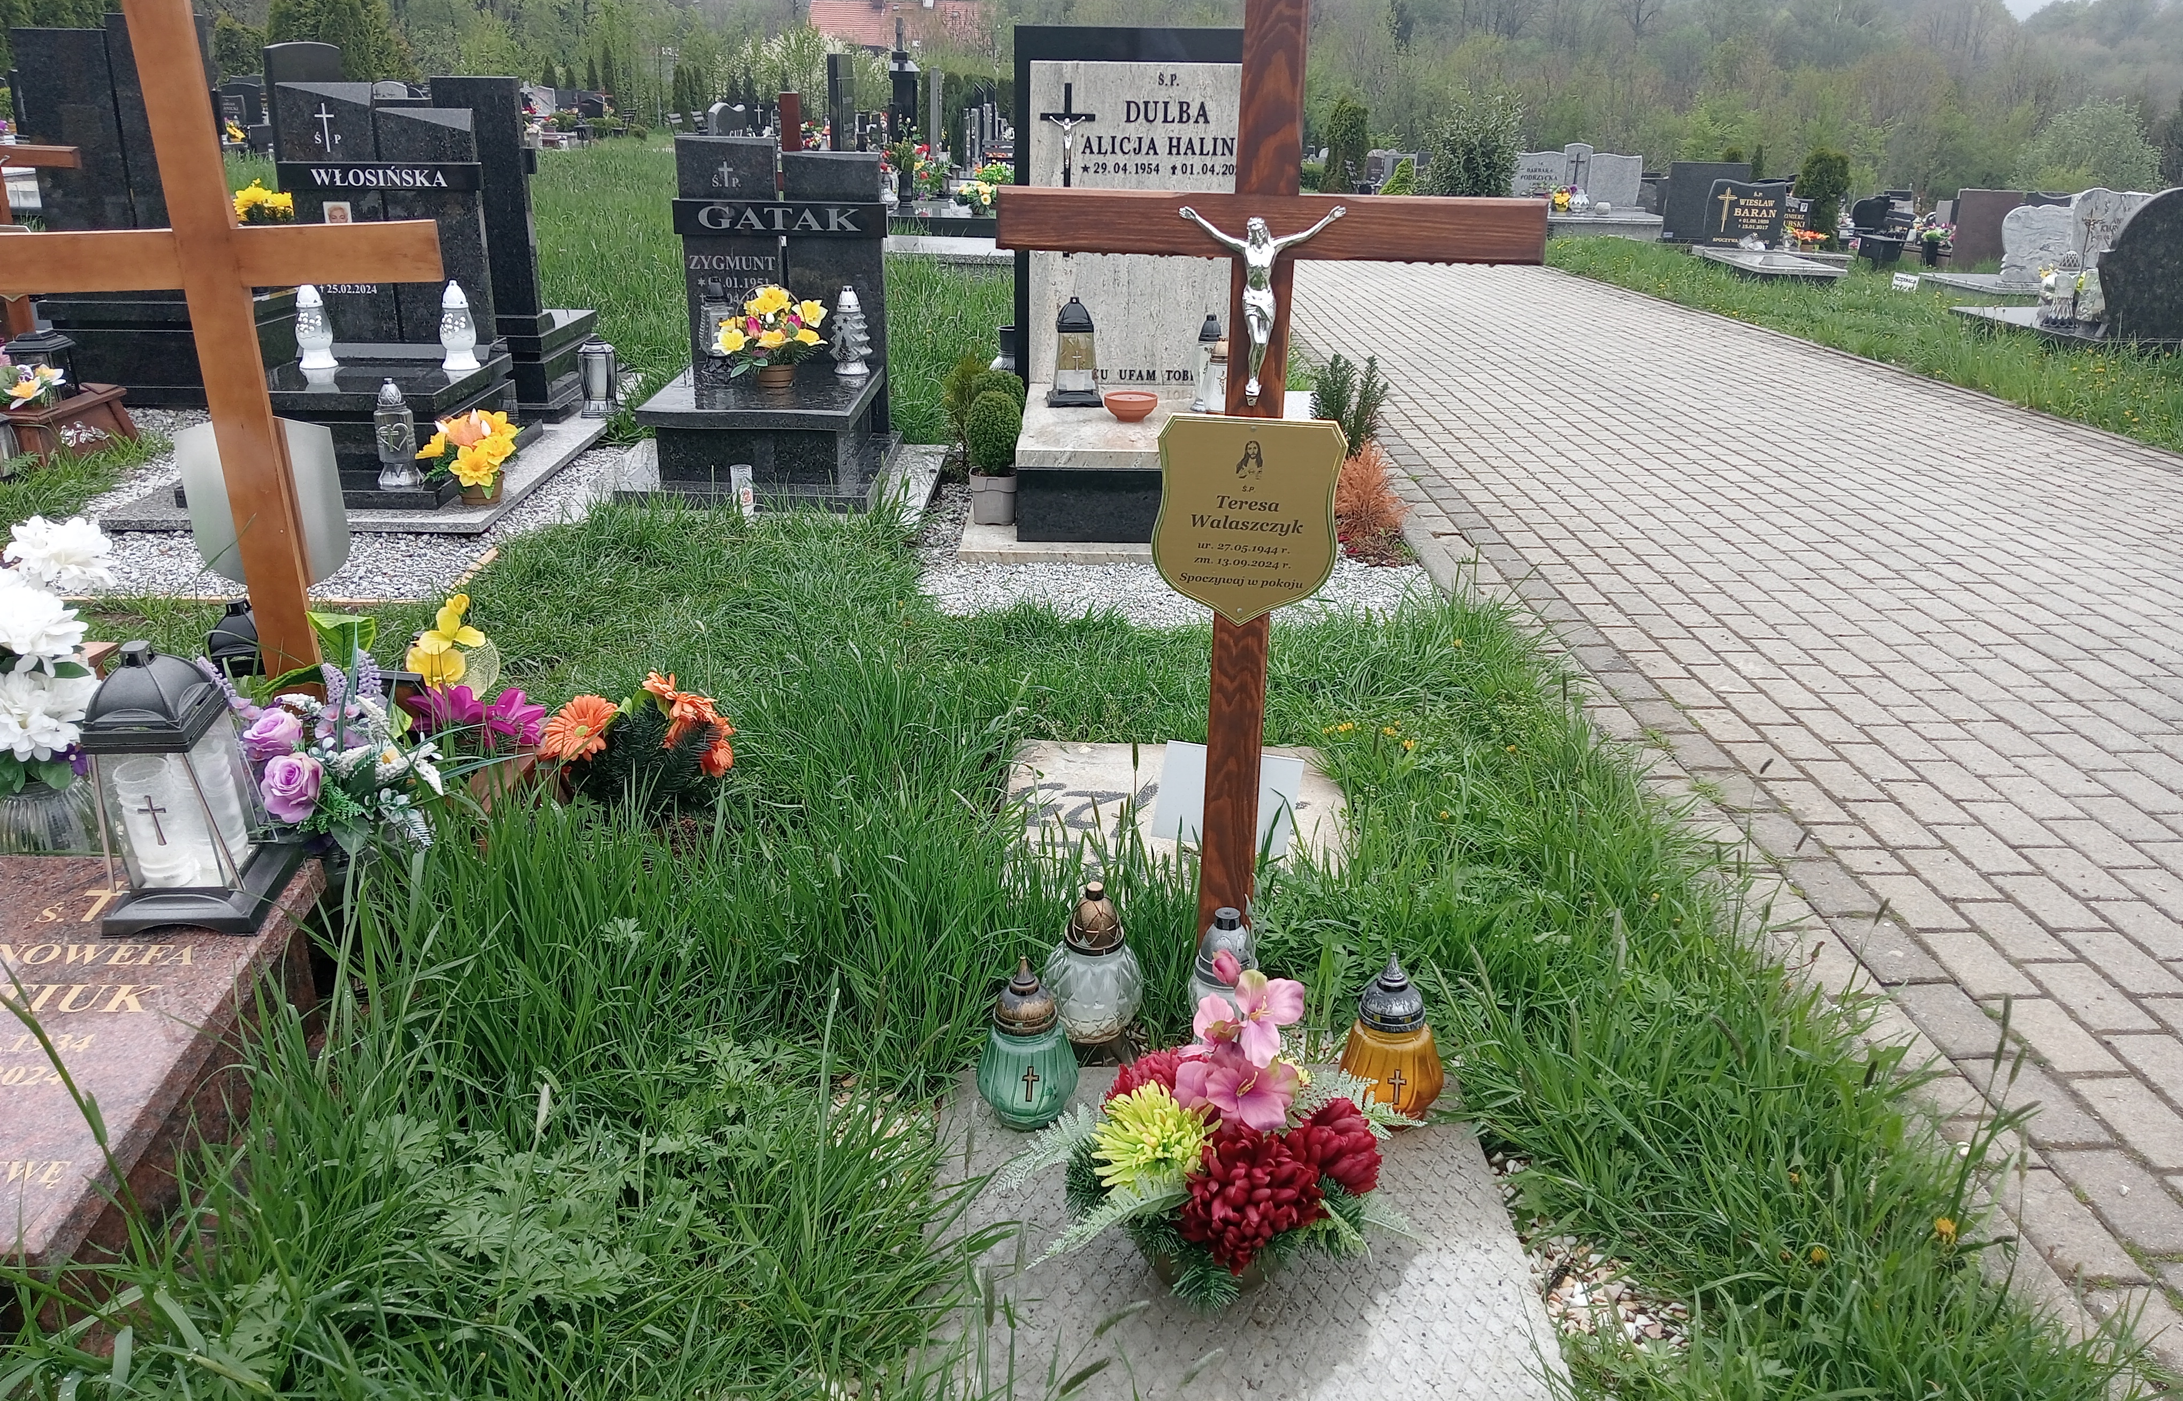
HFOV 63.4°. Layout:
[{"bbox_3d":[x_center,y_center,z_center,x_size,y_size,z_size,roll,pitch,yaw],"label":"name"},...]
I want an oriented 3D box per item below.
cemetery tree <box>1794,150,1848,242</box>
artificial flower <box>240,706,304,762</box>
[{"bbox_3d":[6.965,-4.812,16.857,0.484,0.908,0.550,1,21,0],"label":"cemetery tree"},{"bbox_3d":[-0.966,0.040,2.087,0.069,0.060,0.060,6,22,14],"label":"artificial flower"}]

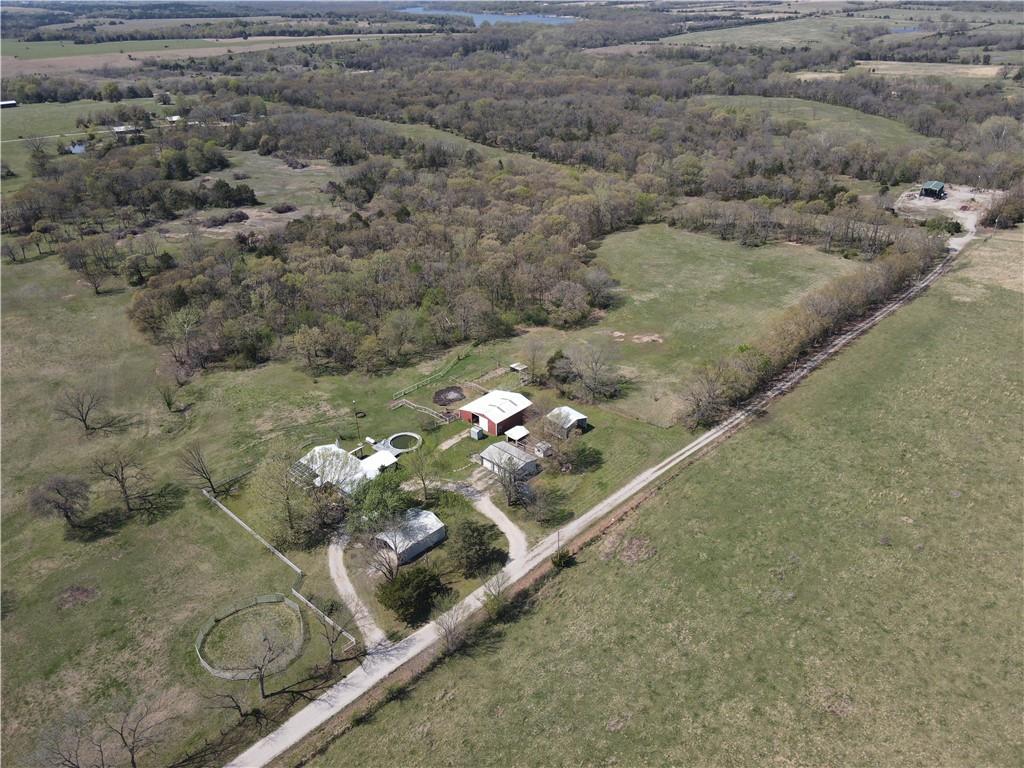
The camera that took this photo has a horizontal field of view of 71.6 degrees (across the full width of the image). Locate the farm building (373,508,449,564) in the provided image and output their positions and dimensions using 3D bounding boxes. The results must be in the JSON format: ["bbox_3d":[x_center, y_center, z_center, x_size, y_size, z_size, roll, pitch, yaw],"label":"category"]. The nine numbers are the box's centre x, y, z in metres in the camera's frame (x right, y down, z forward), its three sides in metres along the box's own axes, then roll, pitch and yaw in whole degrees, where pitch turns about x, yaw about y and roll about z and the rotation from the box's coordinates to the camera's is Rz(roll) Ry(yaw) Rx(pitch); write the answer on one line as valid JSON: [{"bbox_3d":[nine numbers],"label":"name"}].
[{"bbox_3d":[-20.164,29.943,141.053,7.600,4.400,11.300,26,38,38],"label":"farm building"}]

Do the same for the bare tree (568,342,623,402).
[{"bbox_3d":[21.927,-3.051,187.477,14.100,15.825,14.100,4,30,7],"label":"bare tree"}]

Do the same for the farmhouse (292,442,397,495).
[{"bbox_3d":[-37.544,18.786,160.466,17.500,5.000,18.500,26,38,38],"label":"farmhouse"}]

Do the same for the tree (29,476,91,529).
[{"bbox_3d":[-90.668,24.432,143.006,10.582,11.417,10.582,-21,36,-33],"label":"tree"}]

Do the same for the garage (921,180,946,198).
[{"bbox_3d":[224.785,-103.521,379.619,8.000,5.400,15.000,19,34,30],"label":"garage"}]

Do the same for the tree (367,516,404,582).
[{"bbox_3d":[-22.844,30.338,129.068,6.709,14.759,6.709,-6,30,-11],"label":"tree"}]

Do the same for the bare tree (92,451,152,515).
[{"bbox_3d":[-80.718,20.953,147.328,12.500,14.000,12.000,0,29,0],"label":"bare tree"}]

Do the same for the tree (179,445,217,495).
[{"bbox_3d":[-68.211,18.747,153.139,7.000,12.200,7.000,0,29,0],"label":"tree"}]

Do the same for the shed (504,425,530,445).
[{"bbox_3d":[1.414,12.792,173.487,4.000,2.800,4.300,26,38,38],"label":"shed"}]

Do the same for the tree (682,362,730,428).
[{"bbox_3d":[47.582,3.152,175.605,11.855,16.627,11.855,9,30,15],"label":"tree"}]

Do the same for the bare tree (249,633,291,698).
[{"bbox_3d":[-36.902,43.317,108.747,5.934,12.011,5.934,-15,32,-24],"label":"bare tree"}]

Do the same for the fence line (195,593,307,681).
[{"bbox_3d":[-43.853,42.758,120.720,17.200,1.800,17.200,0,29,0],"label":"fence line"}]

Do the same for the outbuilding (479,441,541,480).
[{"bbox_3d":[-0.683,17.567,163.888,10.400,3.800,7.600,23,37,35],"label":"outbuilding"}]

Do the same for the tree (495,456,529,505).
[{"bbox_3d":[-0.105,20.641,149.273,7.123,11.896,7.123,0,29,0],"label":"tree"}]

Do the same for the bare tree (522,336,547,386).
[{"bbox_3d":[6.191,-6.697,196.090,6.601,13.755,6.601,1,29,2],"label":"bare tree"}]

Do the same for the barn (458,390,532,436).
[{"bbox_3d":[-3.934,6.439,182.000,12.901,4.634,13.626,23,37,35],"label":"barn"}]

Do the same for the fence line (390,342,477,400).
[{"bbox_3d":[-20.126,-4.110,205.166,4.200,1.500,39.600,17,33,27],"label":"fence line"}]

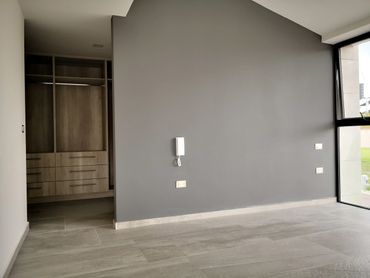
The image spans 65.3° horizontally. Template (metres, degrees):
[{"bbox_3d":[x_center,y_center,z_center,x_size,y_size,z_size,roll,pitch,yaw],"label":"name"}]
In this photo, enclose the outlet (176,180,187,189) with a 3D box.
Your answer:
[{"bbox_3d":[-0.043,0.532,3.411,0.122,0.081,0.012,-1,0,-20],"label":"outlet"}]

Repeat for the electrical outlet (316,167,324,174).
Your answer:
[{"bbox_3d":[1.937,0.453,4.147,0.122,0.081,0.012,-1,0,-20],"label":"electrical outlet"}]

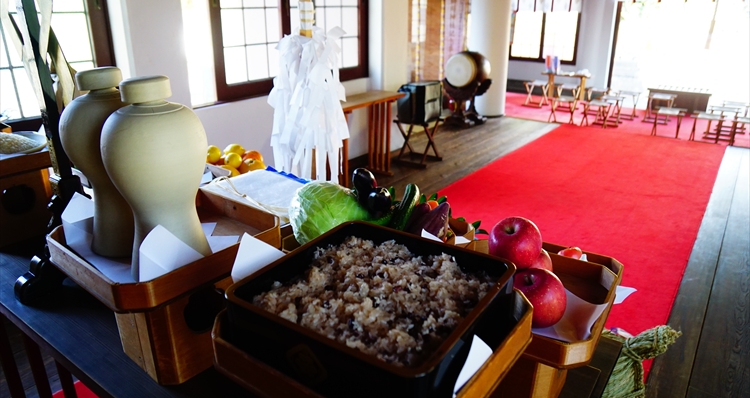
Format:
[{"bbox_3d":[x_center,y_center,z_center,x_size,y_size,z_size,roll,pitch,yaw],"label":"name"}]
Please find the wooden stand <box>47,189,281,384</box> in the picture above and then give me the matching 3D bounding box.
[{"bbox_3d":[-0.359,0.163,0.917,0.306,0.243,0.306,16,27,36],"label":"wooden stand"}]

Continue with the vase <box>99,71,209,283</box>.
[{"bbox_3d":[-0.330,-0.036,0.776,0.149,0.298,0.149,15,26,34],"label":"vase"}]

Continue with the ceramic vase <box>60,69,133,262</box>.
[{"bbox_3d":[-0.437,-0.064,0.848,0.148,0.298,0.148,15,26,34],"label":"ceramic vase"}]

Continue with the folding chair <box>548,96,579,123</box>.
[{"bbox_3d":[3.103,-1.407,8.131,0.410,0.430,0.420,15,26,34],"label":"folding chair"}]

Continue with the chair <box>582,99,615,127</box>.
[{"bbox_3d":[3.501,-1.285,7.818,0.410,0.430,0.420,15,26,34],"label":"chair"}]

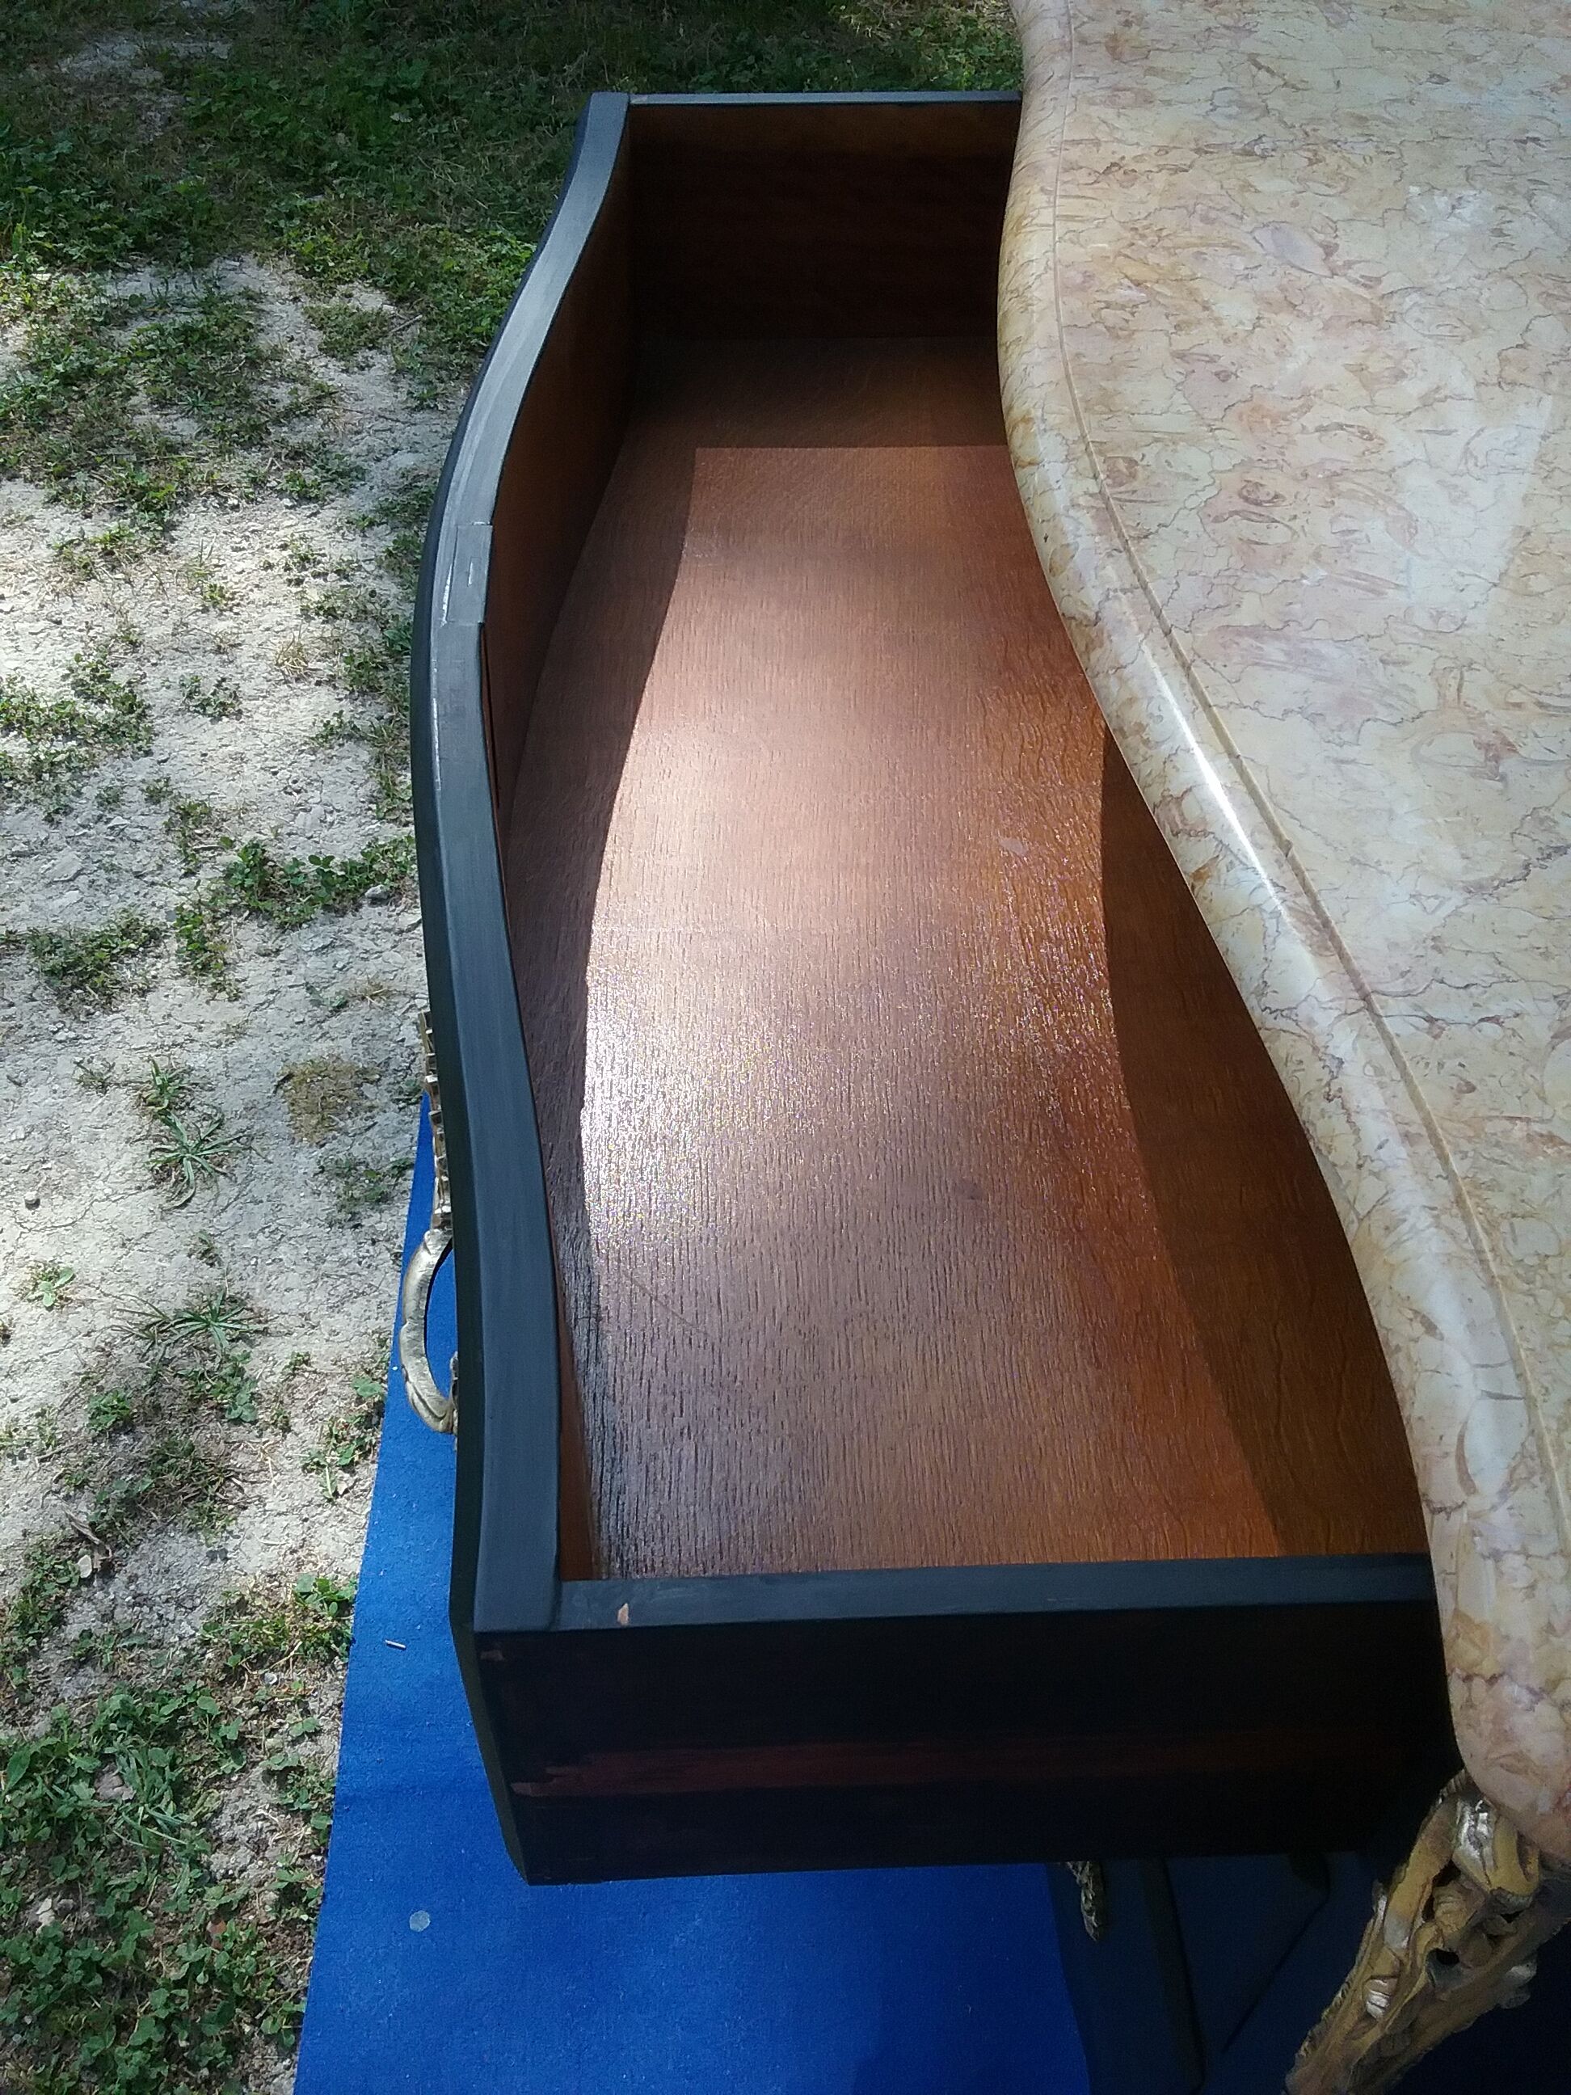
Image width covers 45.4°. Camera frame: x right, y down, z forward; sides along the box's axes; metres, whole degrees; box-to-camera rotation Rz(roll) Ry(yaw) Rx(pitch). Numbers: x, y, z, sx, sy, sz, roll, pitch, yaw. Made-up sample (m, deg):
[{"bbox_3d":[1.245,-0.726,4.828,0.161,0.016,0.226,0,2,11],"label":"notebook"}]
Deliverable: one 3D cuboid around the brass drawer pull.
[{"bbox_3d":[-0.126,0.061,0.670,0.032,0.072,0.192,-8,47,-8],"label":"brass drawer pull"}]

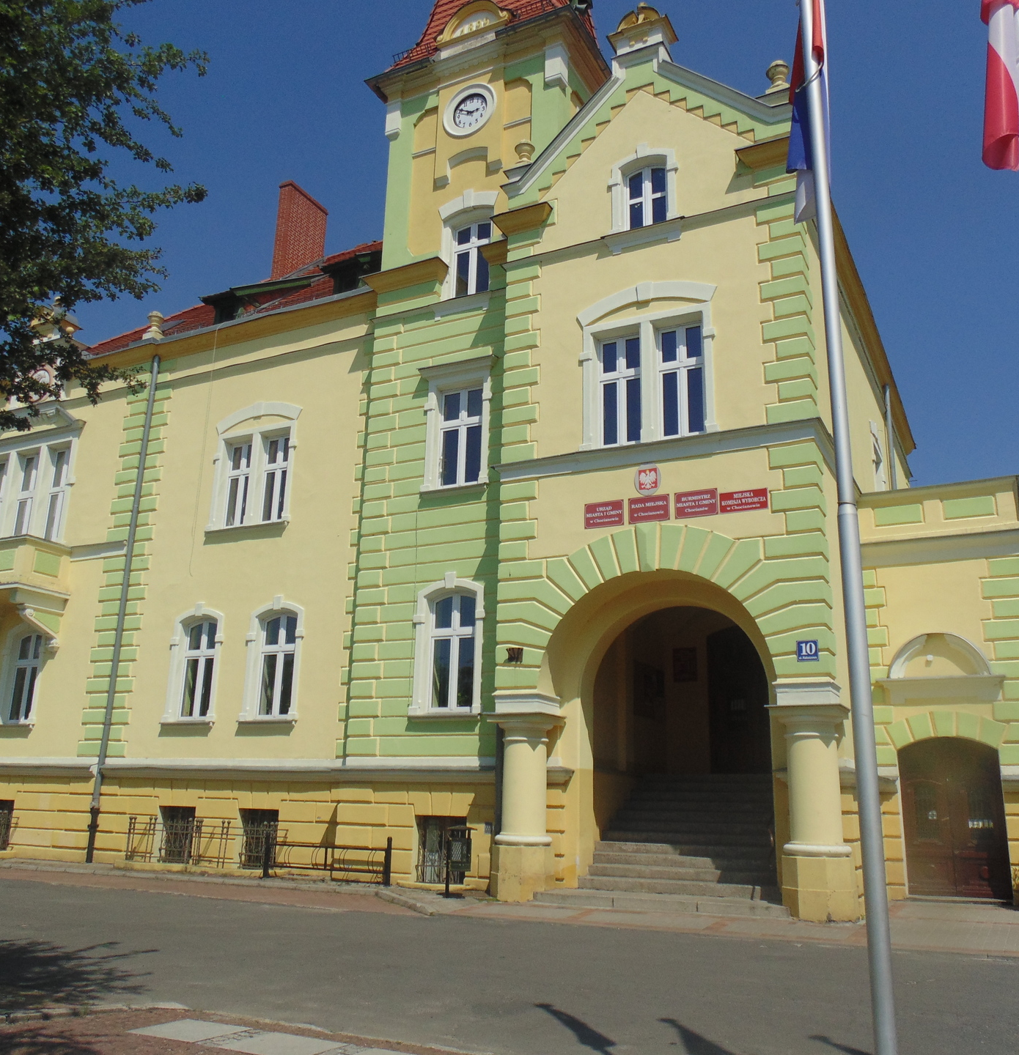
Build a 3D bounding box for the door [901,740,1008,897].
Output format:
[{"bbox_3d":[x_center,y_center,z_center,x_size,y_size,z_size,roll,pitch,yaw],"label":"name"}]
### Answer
[{"bbox_3d":[7.527,4.926,16.581,1.613,2.646,0.400,-7,-18,26],"label":"door"}]

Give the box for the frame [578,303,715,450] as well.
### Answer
[{"bbox_3d":[2.387,-2.556,16.905,2.478,2.375,0.250,-7,-18,27],"label":"frame"}]

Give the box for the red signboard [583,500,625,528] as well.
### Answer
[{"bbox_3d":[1.611,-0.216,16.540,0.705,0.439,0.030,-7,-18,27],"label":"red signboard"}]

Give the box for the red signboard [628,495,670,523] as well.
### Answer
[{"bbox_3d":[2.322,-0.301,16.182,0.706,0.441,0.030,-7,-18,27],"label":"red signboard"}]

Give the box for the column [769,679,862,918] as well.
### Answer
[{"bbox_3d":[4.235,3.759,13.549,0.920,3.170,0.920,-7,-18,26],"label":"column"}]

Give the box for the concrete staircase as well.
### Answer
[{"bbox_3d":[2.983,5.008,15.959,3.764,2.016,4.287,-7,-18,26],"label":"concrete staircase"}]

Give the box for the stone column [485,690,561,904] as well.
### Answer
[{"bbox_3d":[0.239,4.228,15.538,0.920,3.155,0.920,-7,-18,26],"label":"stone column"}]

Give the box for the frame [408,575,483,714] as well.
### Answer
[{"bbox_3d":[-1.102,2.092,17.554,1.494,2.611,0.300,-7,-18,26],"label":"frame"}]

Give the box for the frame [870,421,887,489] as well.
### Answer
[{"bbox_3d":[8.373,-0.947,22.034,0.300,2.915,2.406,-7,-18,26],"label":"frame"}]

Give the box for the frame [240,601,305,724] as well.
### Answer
[{"bbox_3d":[-5.009,2.807,20.918,1.596,2.660,0.250,-7,-18,27],"label":"frame"}]

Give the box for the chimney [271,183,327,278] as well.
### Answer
[{"bbox_3d":[-6.221,-8.303,28.877,0.440,3.140,1.770,-7,-18,26],"label":"chimney"}]

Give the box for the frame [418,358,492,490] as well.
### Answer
[{"bbox_3d":[-1.079,-1.944,18.689,1.656,2.561,0.350,-7,-18,26],"label":"frame"}]

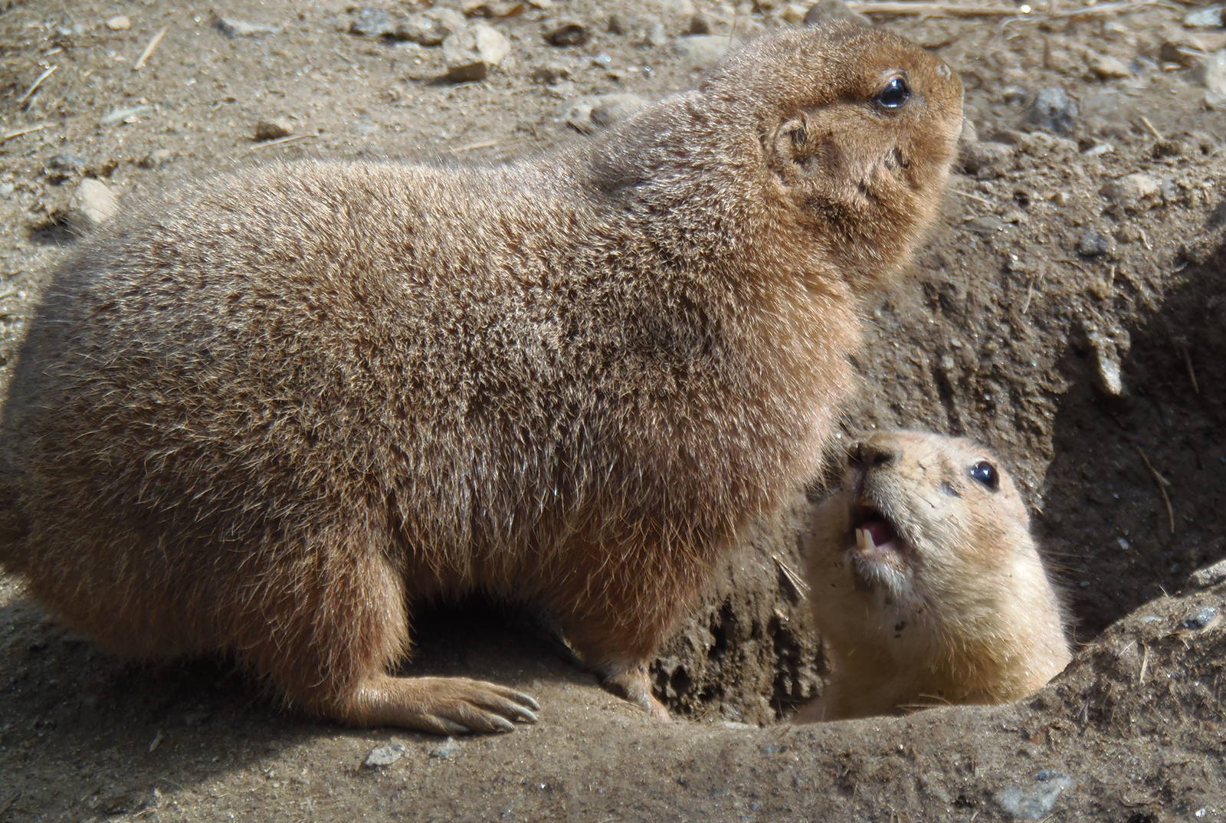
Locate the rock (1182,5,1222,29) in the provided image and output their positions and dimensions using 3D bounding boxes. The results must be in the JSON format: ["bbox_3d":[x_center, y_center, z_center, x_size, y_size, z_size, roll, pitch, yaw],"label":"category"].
[{"bbox_3d":[0.206,-0.138,4.040,0.014,0.007,0.010,0,21,0],"label":"rock"}]

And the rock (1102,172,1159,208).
[{"bbox_3d":[0.175,-0.075,3.903,0.019,0.010,0.015,0,22,0],"label":"rock"}]

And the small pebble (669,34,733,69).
[{"bbox_3d":[0.032,-0.123,3.960,0.024,0.010,0.018,0,21,0],"label":"small pebble"}]

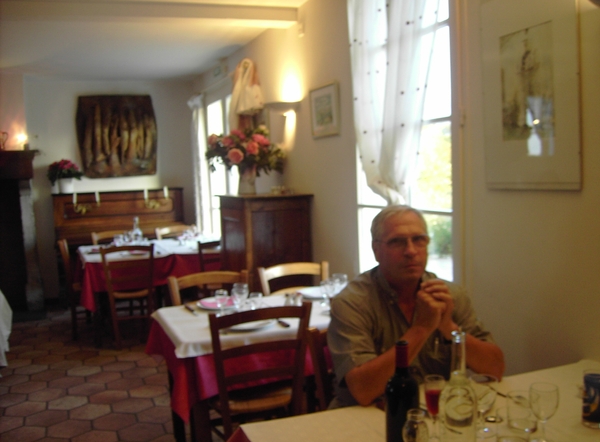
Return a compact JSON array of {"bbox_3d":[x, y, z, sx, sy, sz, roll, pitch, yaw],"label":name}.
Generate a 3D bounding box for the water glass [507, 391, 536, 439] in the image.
[{"bbox_3d":[0.593,0.506,1.615,0.080,0.093,0.080,-2,4,0],"label":"water glass"}]

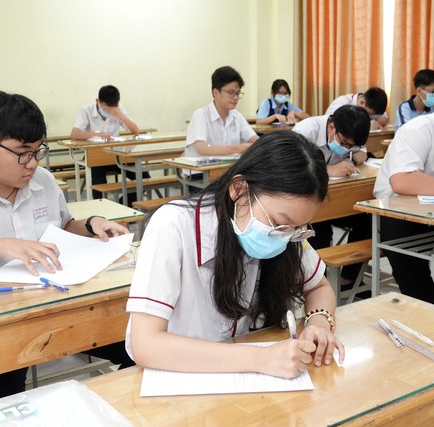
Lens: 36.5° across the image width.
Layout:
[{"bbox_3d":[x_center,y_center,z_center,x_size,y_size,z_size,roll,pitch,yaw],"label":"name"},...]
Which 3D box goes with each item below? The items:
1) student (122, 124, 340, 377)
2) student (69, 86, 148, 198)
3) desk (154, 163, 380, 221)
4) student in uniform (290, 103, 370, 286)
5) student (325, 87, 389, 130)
[{"bbox_3d":[0.007,0.393,1.491,0.540,1.160,0.600,-9,14,-31],"label":"student"},{"bbox_3d":[-1.012,-0.575,6.130,0.620,1.230,0.620,-9,14,-31],"label":"student"},{"bbox_3d":[0.307,-0.011,4.365,1.200,0.755,0.440,-9,14,-31],"label":"desk"},{"bbox_3d":[0.677,-0.084,3.808,0.560,1.100,0.640,-9,14,-31],"label":"student in uniform"},{"bbox_3d":[1.321,-0.613,6.152,0.580,1.130,0.650,-9,14,-31],"label":"student"}]

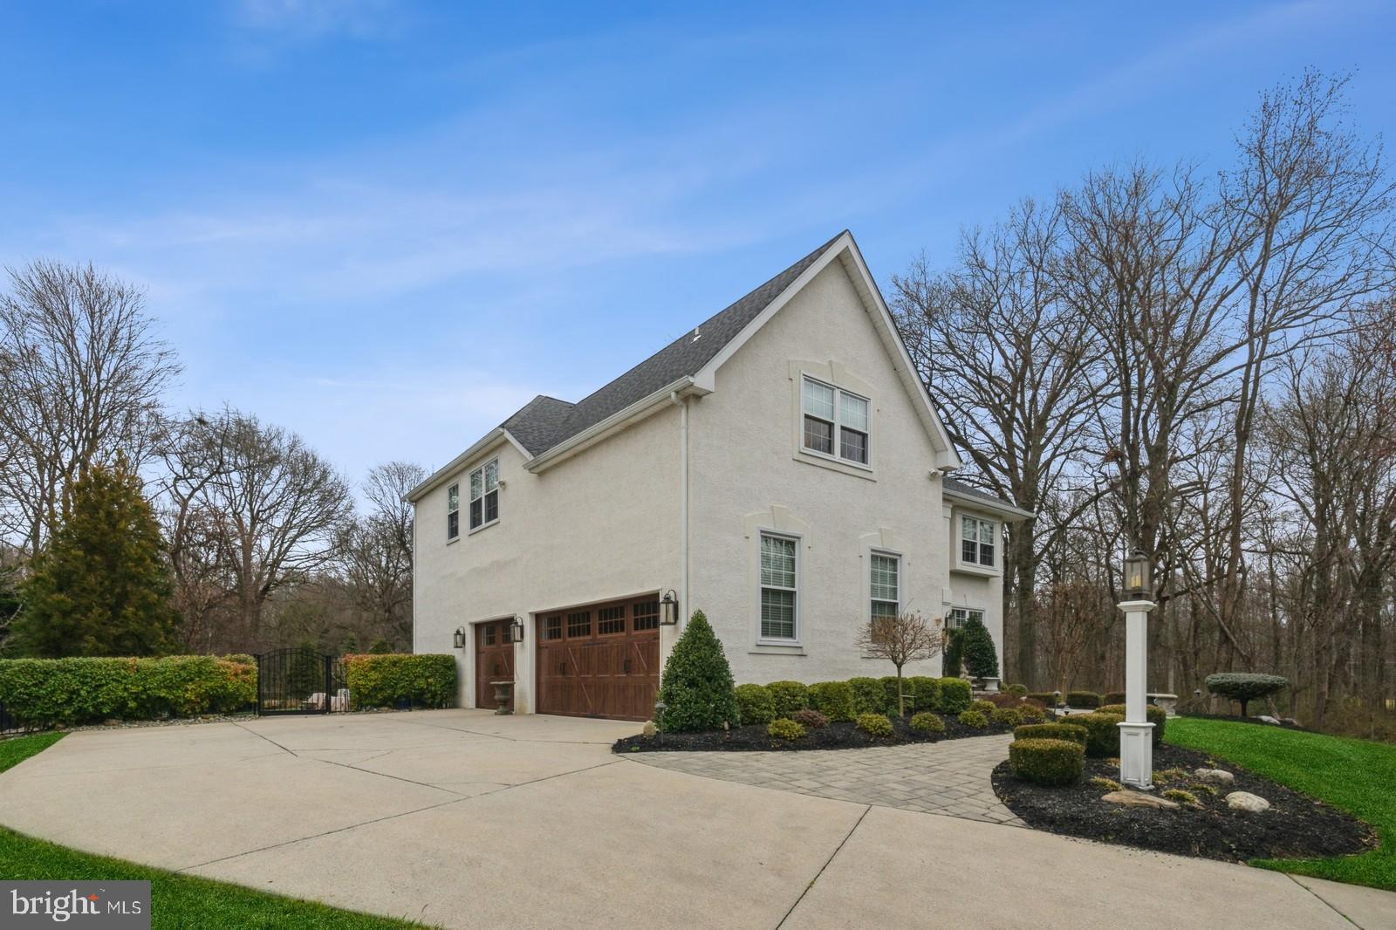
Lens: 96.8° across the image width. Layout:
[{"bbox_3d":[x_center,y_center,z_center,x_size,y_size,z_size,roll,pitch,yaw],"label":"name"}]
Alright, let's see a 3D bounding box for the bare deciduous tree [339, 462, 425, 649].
[{"bbox_3d":[-20.222,7.170,40.000,6.500,15.000,6.500,7,-15,-27],"label":"bare deciduous tree"}]

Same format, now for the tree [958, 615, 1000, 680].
[{"bbox_3d":[7.485,4.930,16.500,1.070,1.900,1.050,-6,-15,24],"label":"tree"}]

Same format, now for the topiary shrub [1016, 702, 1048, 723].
[{"bbox_3d":[5.461,4.087,10.200,0.560,0.360,0.500,-7,-15,28],"label":"topiary shrub"}]

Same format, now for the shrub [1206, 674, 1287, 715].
[{"bbox_3d":[10.791,4.503,12.200,1.500,0.850,1.450,-12,-18,41],"label":"shrub"}]

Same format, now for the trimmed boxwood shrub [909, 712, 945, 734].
[{"bbox_3d":[3.323,3.733,9.000,0.530,0.330,0.500,-5,-14,20],"label":"trimmed boxwood shrub"}]

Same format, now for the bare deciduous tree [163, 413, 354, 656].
[{"bbox_3d":[-23.414,4.582,33.000,8.800,14.000,8.400,10,-17,-35],"label":"bare deciduous tree"}]

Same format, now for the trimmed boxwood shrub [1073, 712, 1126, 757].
[{"bbox_3d":[5.013,3.400,7.800,0.860,0.560,0.800,-9,-16,32],"label":"trimmed boxwood shrub"}]

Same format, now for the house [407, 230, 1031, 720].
[{"bbox_3d":[1.000,1.750,17.300,13.200,8.900,11.600,11,-17,-39],"label":"house"}]

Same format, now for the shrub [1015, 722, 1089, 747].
[{"bbox_3d":[4.033,3.219,7.100,0.800,0.500,0.750,-8,-16,29],"label":"shrub"}]

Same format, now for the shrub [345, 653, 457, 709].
[{"bbox_3d":[-7.848,5.666,16.200,2.600,1.420,1.100,11,-17,-39],"label":"shrub"}]

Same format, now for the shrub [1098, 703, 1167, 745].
[{"bbox_3d":[6.096,3.639,8.700,0.920,0.580,0.850,-10,-16,35],"label":"shrub"}]

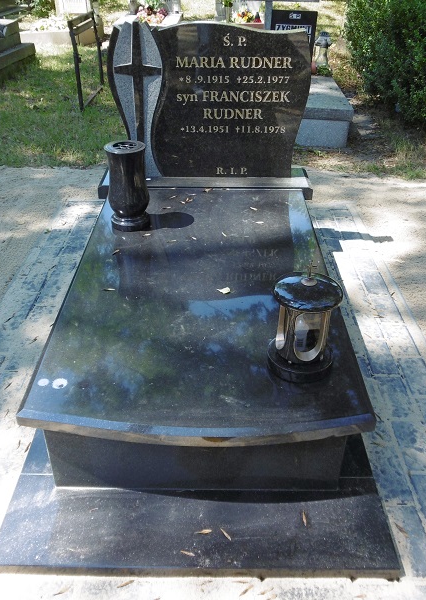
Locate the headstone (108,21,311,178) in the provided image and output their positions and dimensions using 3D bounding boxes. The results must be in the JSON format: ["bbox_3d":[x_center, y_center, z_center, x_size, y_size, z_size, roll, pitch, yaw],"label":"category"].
[{"bbox_3d":[-0.015,-0.845,2.397,0.835,0.631,0.080,1,33,0],"label":"headstone"}]

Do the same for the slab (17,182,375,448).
[{"bbox_3d":[-0.034,-0.072,1.856,0.856,0.048,1.412,1,34,0],"label":"slab"}]

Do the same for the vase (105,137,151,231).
[{"bbox_3d":[-0.313,-0.419,2.058,0.154,0.298,0.154,1,33,0],"label":"vase"}]

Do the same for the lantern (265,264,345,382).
[{"bbox_3d":[0.230,0.038,1.385,0.171,0.302,0.171,1,33,0],"label":"lantern"}]

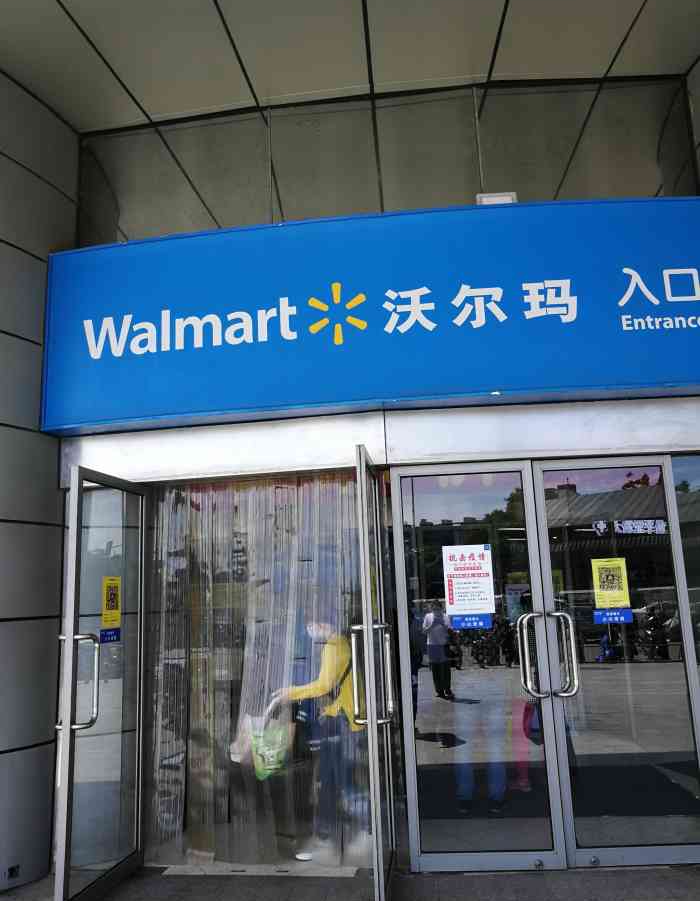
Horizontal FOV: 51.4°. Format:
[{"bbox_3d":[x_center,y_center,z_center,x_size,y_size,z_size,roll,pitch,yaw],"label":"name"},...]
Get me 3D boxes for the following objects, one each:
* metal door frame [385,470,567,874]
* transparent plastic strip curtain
[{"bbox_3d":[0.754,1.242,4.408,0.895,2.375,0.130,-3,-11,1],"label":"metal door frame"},{"bbox_3d":[-0.546,1.342,4.654,1.550,2.370,0.100,-4,-11,7],"label":"transparent plastic strip curtain"}]

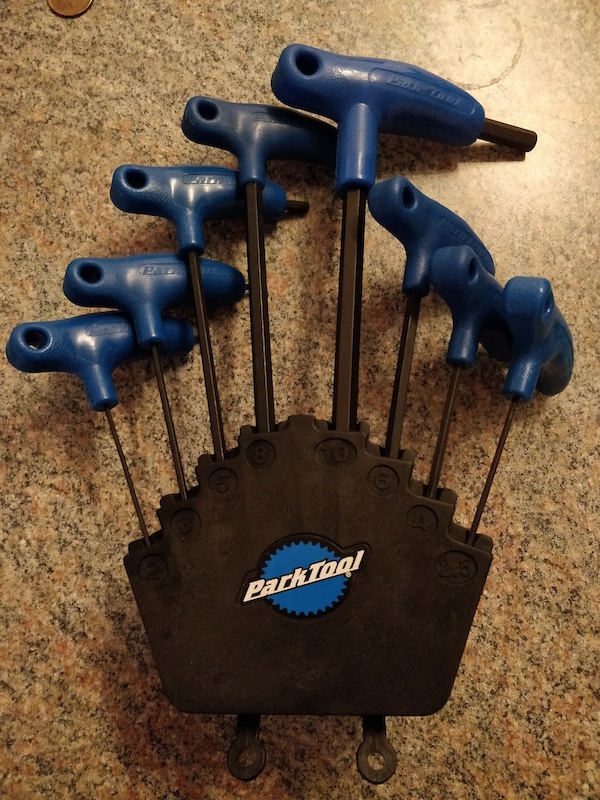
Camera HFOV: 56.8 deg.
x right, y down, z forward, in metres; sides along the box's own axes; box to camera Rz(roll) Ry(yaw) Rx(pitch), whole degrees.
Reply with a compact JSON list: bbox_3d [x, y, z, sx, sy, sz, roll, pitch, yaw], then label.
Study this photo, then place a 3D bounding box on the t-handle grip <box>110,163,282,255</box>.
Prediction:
[{"bbox_3d":[-0.047,-0.098,0.282,0.088,0.018,0.048,-5,75,-18],"label":"t-handle grip"}]

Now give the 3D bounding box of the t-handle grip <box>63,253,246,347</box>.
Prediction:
[{"bbox_3d":[-0.067,-0.051,0.272,0.088,0.018,0.048,-8,74,-27],"label":"t-handle grip"}]

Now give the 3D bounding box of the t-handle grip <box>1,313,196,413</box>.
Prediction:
[{"bbox_3d":[-0.090,-0.020,0.266,0.088,0.018,0.048,-12,72,-36],"label":"t-handle grip"}]

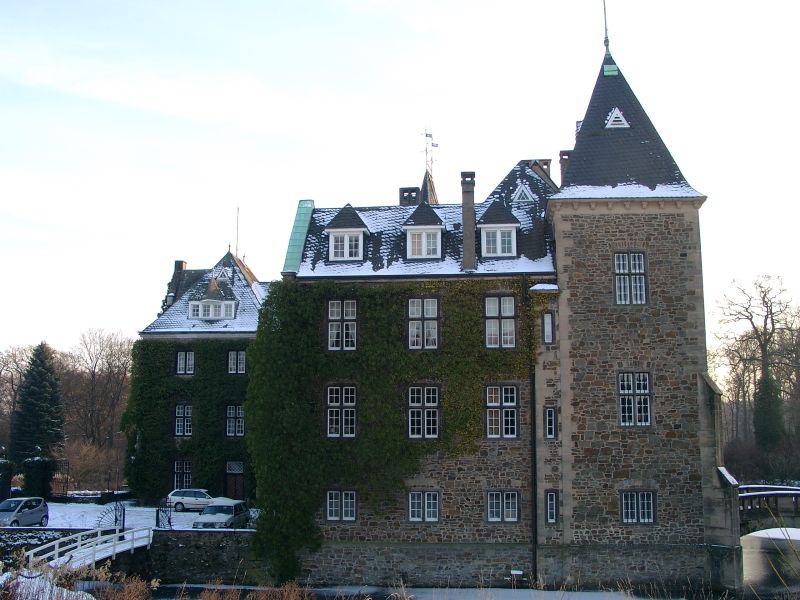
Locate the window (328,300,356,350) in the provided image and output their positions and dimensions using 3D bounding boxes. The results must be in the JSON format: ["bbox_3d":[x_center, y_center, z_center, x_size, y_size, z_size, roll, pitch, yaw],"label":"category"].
[{"bbox_3d":[-2.790,1.281,38.475,1.382,2.406,0.150,-1,-8,6],"label":"window"}]

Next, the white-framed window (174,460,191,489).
[{"bbox_3d":[-14.210,11.501,51.421,1.104,1.961,0.200,-1,-6,6],"label":"white-framed window"}]

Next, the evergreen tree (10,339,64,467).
[{"bbox_3d":[-29.020,9.125,62.955,4.942,11.996,4.942,4,-10,-24],"label":"evergreen tree"}]

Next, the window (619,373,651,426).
[{"bbox_3d":[11.007,4.648,36.710,1.423,2.467,0.150,-1,-9,6],"label":"window"}]

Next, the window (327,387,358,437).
[{"bbox_3d":[-2.790,5.439,37.914,1.387,2.407,0.150,-1,-8,6],"label":"window"}]

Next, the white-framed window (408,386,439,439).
[{"bbox_3d":[1.146,5.461,38.147,1.448,2.501,0.200,-1,-6,5],"label":"white-framed window"}]

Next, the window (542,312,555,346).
[{"bbox_3d":[7.135,1.369,37.680,0.337,1.403,0.150,-1,-9,6],"label":"window"}]

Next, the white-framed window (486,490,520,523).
[{"bbox_3d":[4.780,9.617,36.518,1.399,1.370,0.150,-1,-8,6],"label":"white-framed window"}]

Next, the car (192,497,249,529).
[{"bbox_3d":[-8.770,10.874,39.091,1.710,1.430,4.450,-1,-9,4],"label":"car"}]

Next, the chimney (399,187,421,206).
[{"bbox_3d":[0.546,-5.700,45.035,1.176,1.550,0.750,-1,-6,5],"label":"chimney"}]

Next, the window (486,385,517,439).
[{"bbox_3d":[4.902,5.382,37.842,1.434,2.552,0.200,-1,-6,5],"label":"window"}]

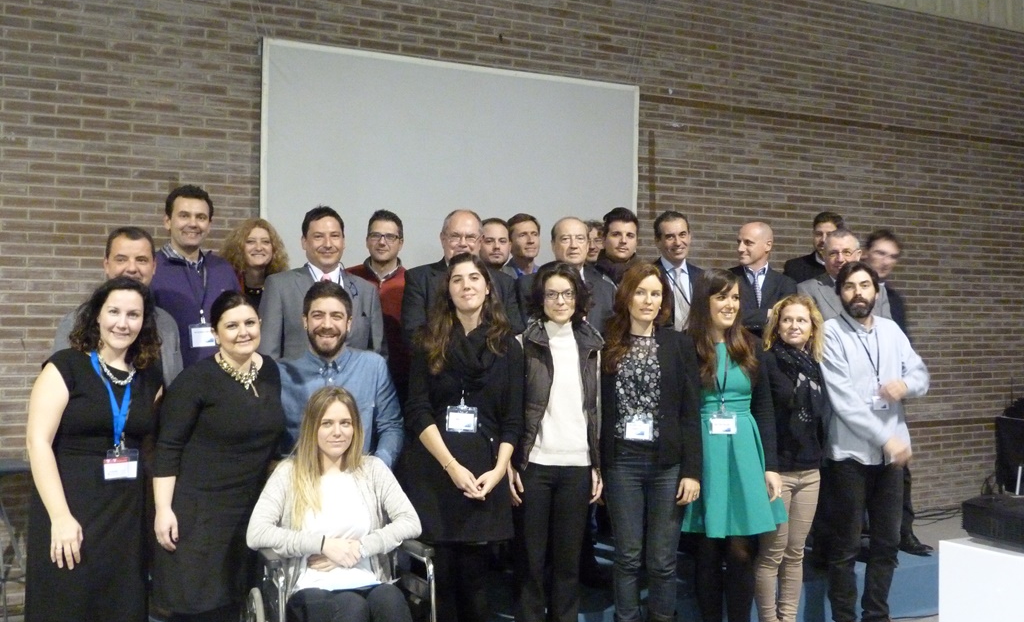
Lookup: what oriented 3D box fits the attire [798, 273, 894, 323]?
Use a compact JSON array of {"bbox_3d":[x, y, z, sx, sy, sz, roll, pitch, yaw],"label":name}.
[{"bbox_3d":[1.665,0.183,5.200,0.520,0.740,0.300,0,0,19],"label":"attire"}]

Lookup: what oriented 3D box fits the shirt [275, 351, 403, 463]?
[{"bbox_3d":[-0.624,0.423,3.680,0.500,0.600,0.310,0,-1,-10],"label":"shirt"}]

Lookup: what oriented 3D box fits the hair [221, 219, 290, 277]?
[{"bbox_3d":[-1.186,-0.291,4.750,0.310,0.270,0.250,0,-1,-16],"label":"hair"}]

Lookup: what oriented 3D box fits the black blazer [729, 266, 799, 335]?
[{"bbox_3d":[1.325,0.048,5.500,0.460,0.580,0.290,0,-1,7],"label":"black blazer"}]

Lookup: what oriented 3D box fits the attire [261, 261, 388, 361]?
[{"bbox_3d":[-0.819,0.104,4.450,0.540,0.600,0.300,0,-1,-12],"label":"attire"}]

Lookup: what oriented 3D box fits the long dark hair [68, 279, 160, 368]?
[{"bbox_3d":[-1.287,0.037,3.360,0.295,0.310,0.250,0,0,-27],"label":"long dark hair"}]

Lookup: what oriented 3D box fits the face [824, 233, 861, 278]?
[{"bbox_3d":[1.634,-0.274,5.120,0.175,0.225,0.180,0,-1,28],"label":"face"}]

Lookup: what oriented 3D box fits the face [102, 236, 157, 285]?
[{"bbox_3d":[-1.326,-0.162,3.600,0.180,0.225,0.170,0,0,-24],"label":"face"}]

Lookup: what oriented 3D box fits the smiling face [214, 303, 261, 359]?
[{"bbox_3d":[-0.896,0.067,3.380,0.148,0.185,0.140,-5,-1,-27],"label":"smiling face"}]

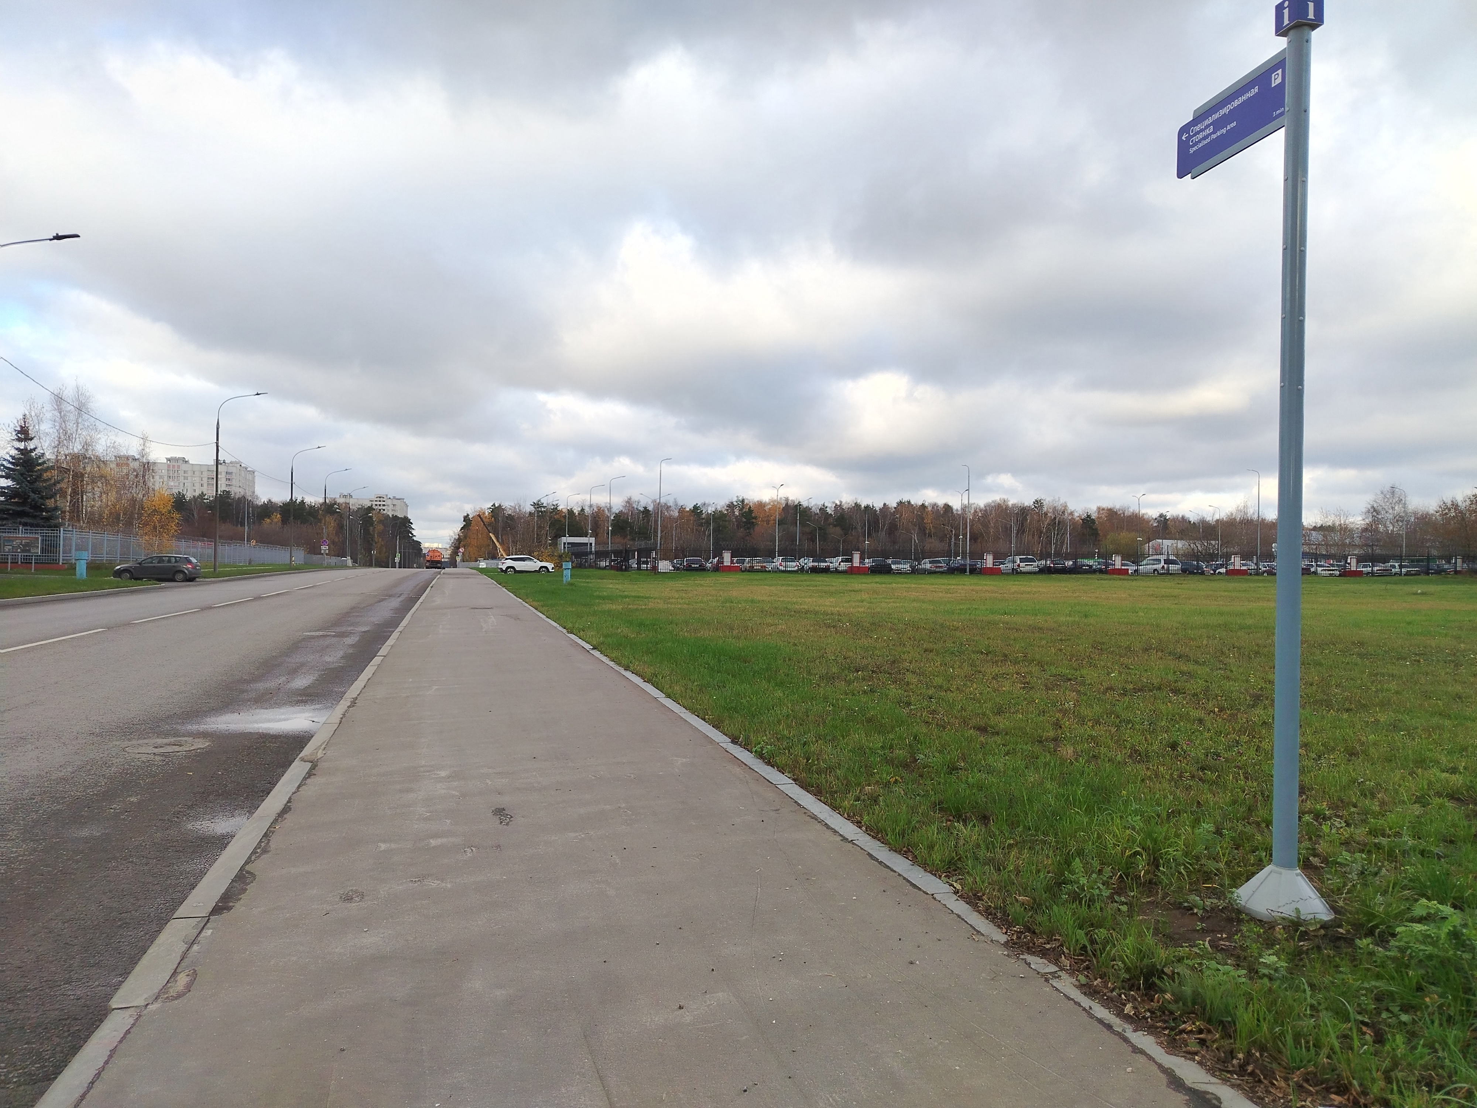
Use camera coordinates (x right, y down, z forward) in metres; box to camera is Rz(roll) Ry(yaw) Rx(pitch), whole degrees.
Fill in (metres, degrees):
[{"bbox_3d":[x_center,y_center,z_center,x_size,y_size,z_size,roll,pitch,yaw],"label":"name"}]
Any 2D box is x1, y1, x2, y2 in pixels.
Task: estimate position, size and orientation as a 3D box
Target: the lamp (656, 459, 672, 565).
[{"bbox_3d":[-6.064,-3.113,85.116,0.350,9.350,1.750,1,0,38],"label":"lamp"}]

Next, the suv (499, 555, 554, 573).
[{"bbox_3d":[-17.298,0.944,83.800,4.390,1.630,1.820,1,0,-13],"label":"suv"}]

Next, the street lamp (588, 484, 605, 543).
[{"bbox_3d":[-15.794,-2.993,114.249,1.800,9.300,0.350,1,0,-17],"label":"street lamp"}]

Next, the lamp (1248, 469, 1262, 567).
[{"bbox_3d":[45.945,-2.756,91.262,0.350,9.350,1.750,1,0,-11],"label":"lamp"}]

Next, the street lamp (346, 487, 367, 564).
[{"bbox_3d":[-57.738,-4.193,155.909,3.100,11.900,0.400,1,0,-15],"label":"street lamp"}]

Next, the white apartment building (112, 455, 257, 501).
[{"bbox_3d":[-252.821,-21.790,466.000,60.000,44.000,22.000,1,0,-25],"label":"white apartment building"}]

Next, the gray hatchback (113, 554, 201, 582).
[{"bbox_3d":[-32.205,0.806,56.800,4.250,1.480,1.790,1,0,-14],"label":"gray hatchback"}]

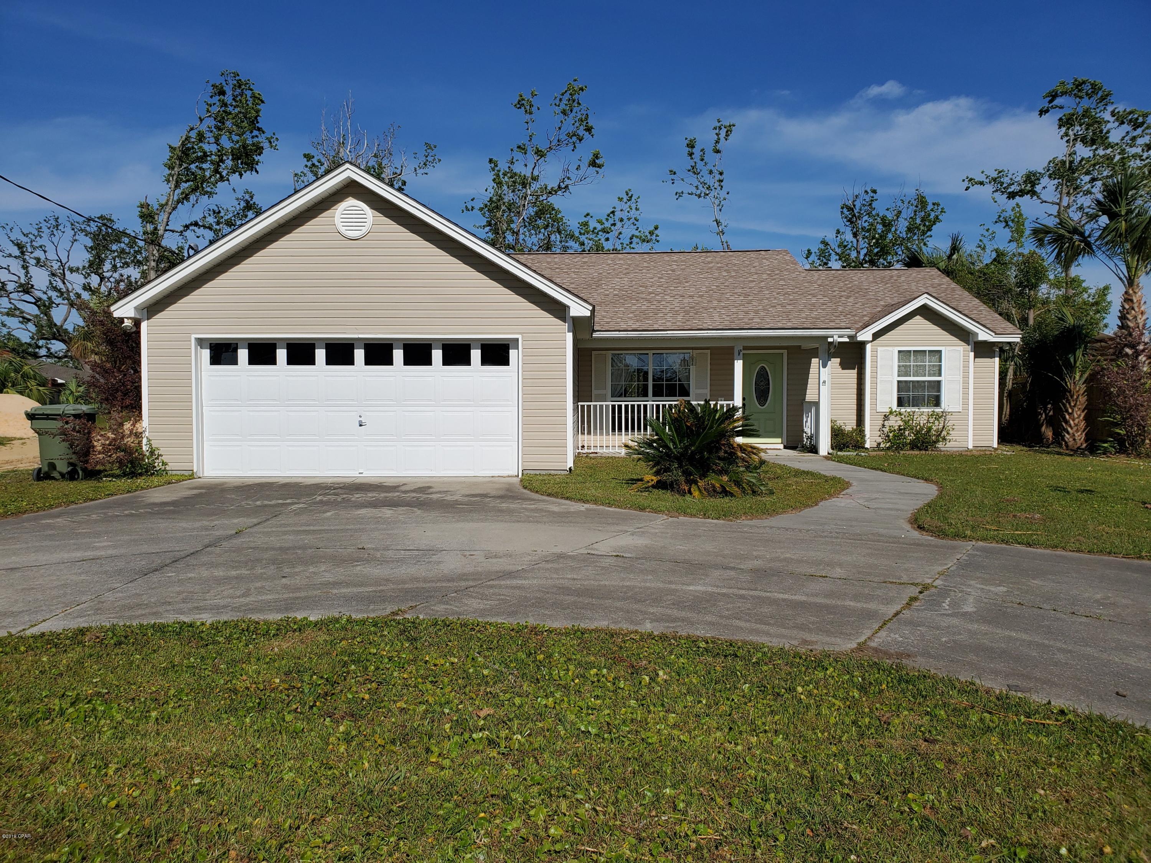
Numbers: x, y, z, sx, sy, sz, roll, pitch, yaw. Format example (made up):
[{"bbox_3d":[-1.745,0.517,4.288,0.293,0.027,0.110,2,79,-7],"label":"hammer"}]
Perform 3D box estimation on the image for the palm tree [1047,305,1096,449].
[{"bbox_3d":[11.320,-1.253,19.666,1.160,3.370,1.200,0,2,0],"label":"palm tree"}]

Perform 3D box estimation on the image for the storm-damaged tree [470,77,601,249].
[{"bbox_3d":[-1.468,-6.494,31.776,5.300,12.769,5.000,0,2,0],"label":"storm-damaged tree"}]

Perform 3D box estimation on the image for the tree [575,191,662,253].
[{"bbox_3d":[1.522,-4.498,31.852,3.400,8.774,3.300,0,2,0],"label":"tree"}]

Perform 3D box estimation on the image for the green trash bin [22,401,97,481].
[{"bbox_3d":[-7.870,0.149,13.267,0.680,1.160,0.800,0,2,0],"label":"green trash bin"}]

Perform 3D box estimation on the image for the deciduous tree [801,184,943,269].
[{"bbox_3d":[13.200,-5.517,37.810,6.000,10.600,6.000,0,2,0],"label":"deciduous tree"}]

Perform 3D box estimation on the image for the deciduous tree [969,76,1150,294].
[{"bbox_3d":[16.261,-5.849,28.799,6.800,11.704,6.000,0,2,0],"label":"deciduous tree"}]

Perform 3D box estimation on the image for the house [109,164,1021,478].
[{"bbox_3d":[1.335,-2.323,21.399,16.630,5.370,17.050,0,2,0],"label":"house"}]

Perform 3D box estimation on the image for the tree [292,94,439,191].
[{"bbox_3d":[-7.448,-6.008,30.794,5.400,11.871,5.000,0,2,0],"label":"tree"}]

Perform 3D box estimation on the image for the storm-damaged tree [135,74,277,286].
[{"bbox_3d":[-12.223,-5.980,28.794,5.000,11.967,4.800,0,2,0],"label":"storm-damaged tree"}]

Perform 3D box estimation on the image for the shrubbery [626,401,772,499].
[{"bbox_3d":[1.593,0.181,11.315,1.870,1.230,1.800,0,2,0],"label":"shrubbery"}]

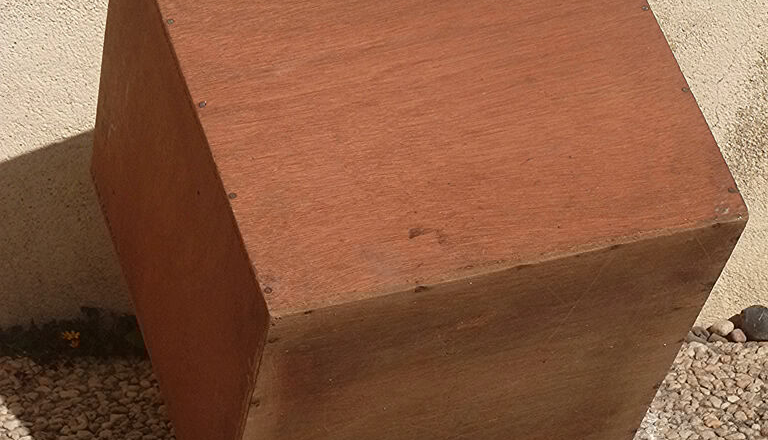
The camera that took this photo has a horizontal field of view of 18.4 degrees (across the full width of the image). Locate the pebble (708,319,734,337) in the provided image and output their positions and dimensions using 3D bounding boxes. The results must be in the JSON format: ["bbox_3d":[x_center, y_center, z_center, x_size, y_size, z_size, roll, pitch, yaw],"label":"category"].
[{"bbox_3d":[0.354,0.113,2.480,0.027,0.018,0.021,-4,21,0],"label":"pebble"}]

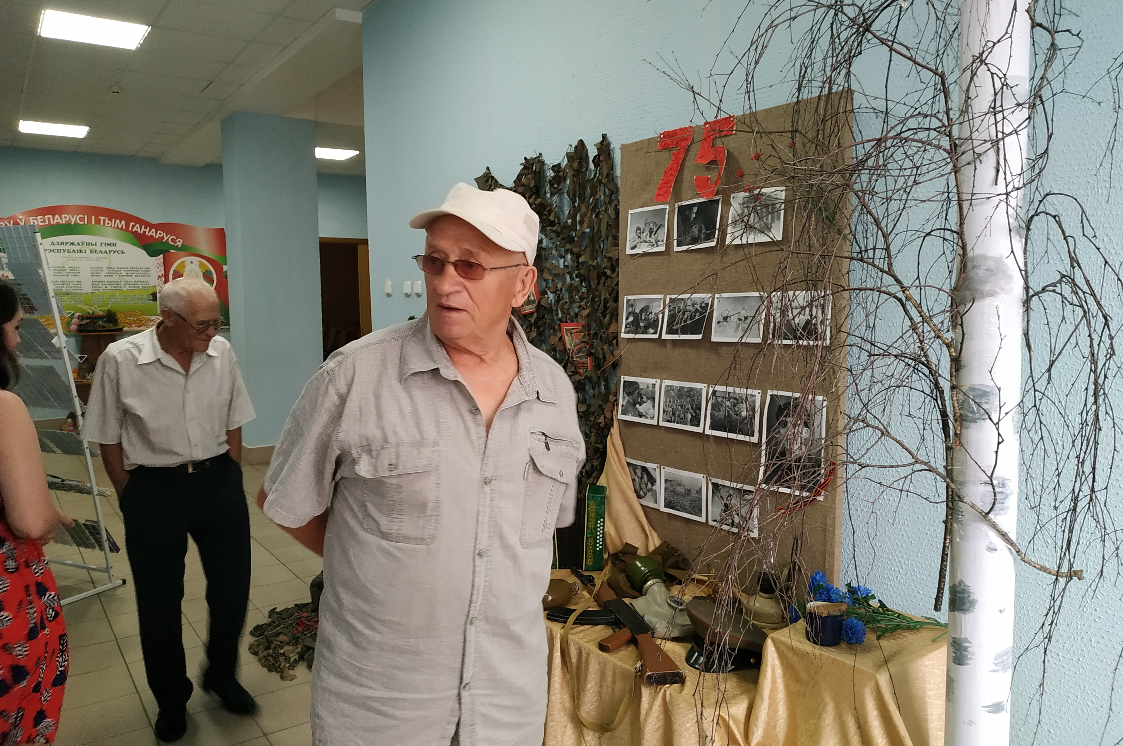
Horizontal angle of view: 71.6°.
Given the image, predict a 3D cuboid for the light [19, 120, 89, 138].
[{"bbox_3d":[-5.131,-2.478,7.874,0.590,0.070,0.590,-4,6,-36],"label":"light"}]

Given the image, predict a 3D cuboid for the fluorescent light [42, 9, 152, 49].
[{"bbox_3d":[-3.049,-2.251,5.079,0.590,0.070,0.590,-4,6,-36],"label":"fluorescent light"}]

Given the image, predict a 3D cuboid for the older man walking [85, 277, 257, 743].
[{"bbox_3d":[-1.375,0.442,2.789,0.520,1.575,0.430,-5,7,-44],"label":"older man walking"}]

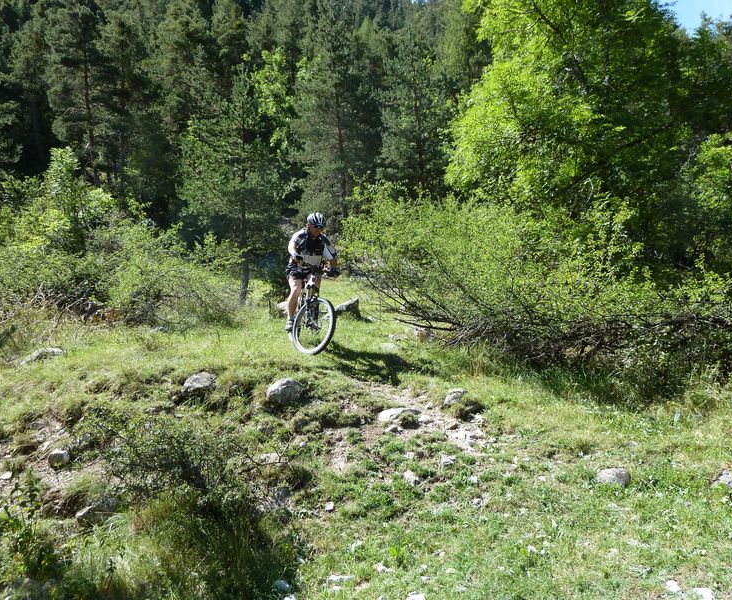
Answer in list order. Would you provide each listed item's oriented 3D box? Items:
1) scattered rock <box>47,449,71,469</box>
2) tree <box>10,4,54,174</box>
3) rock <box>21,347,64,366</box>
[{"bbox_3d":[-2.334,1.207,4.400,0.150,0.130,0.130,-1,6,0],"label":"scattered rock"},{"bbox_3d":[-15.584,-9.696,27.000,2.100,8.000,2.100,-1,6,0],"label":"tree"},{"bbox_3d":[-3.751,0.655,6.700,0.500,0.200,0.340,-4,4,-24],"label":"rock"}]

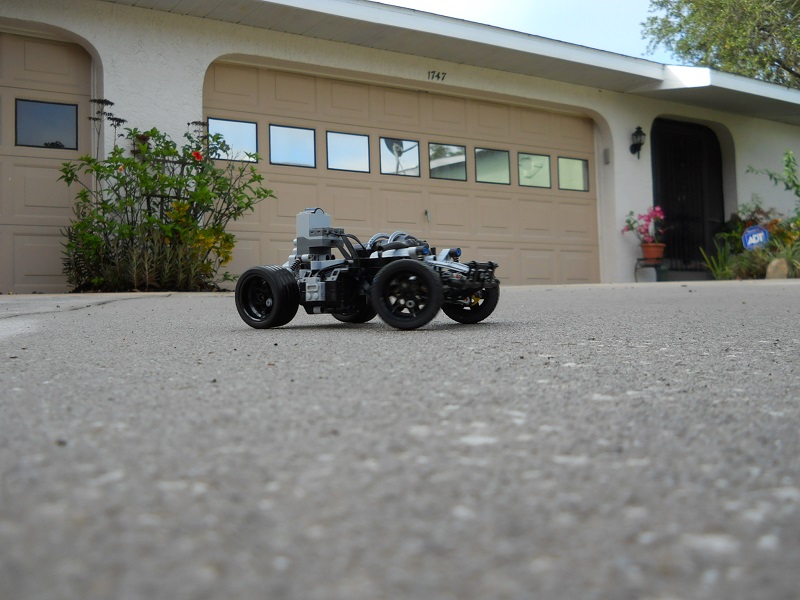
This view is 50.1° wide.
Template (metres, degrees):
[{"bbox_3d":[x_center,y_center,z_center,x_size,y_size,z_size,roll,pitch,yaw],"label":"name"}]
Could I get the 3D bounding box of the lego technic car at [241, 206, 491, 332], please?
[{"bbox_3d":[-0.018,-0.032,0.776,0.222,0.113,0.150,-1,1,37],"label":"lego technic car"}]

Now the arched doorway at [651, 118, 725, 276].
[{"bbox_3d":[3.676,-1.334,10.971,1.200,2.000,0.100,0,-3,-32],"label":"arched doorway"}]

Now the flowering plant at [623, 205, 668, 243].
[{"bbox_3d":[2.763,-0.842,9.665,0.470,0.440,0.420,0,-3,-32],"label":"flowering plant"}]

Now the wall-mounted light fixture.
[{"bbox_3d":[2.759,-1.822,9.892,0.155,0.375,0.190,0,-3,-32],"label":"wall-mounted light fixture"}]

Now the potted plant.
[{"bbox_3d":[2.761,-0.740,9.656,0.470,0.640,0.420,0,-3,-32],"label":"potted plant"}]

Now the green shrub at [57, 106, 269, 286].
[{"bbox_3d":[-1.806,-0.785,6.612,1.500,1.410,0.900,0,-3,-32],"label":"green shrub"}]

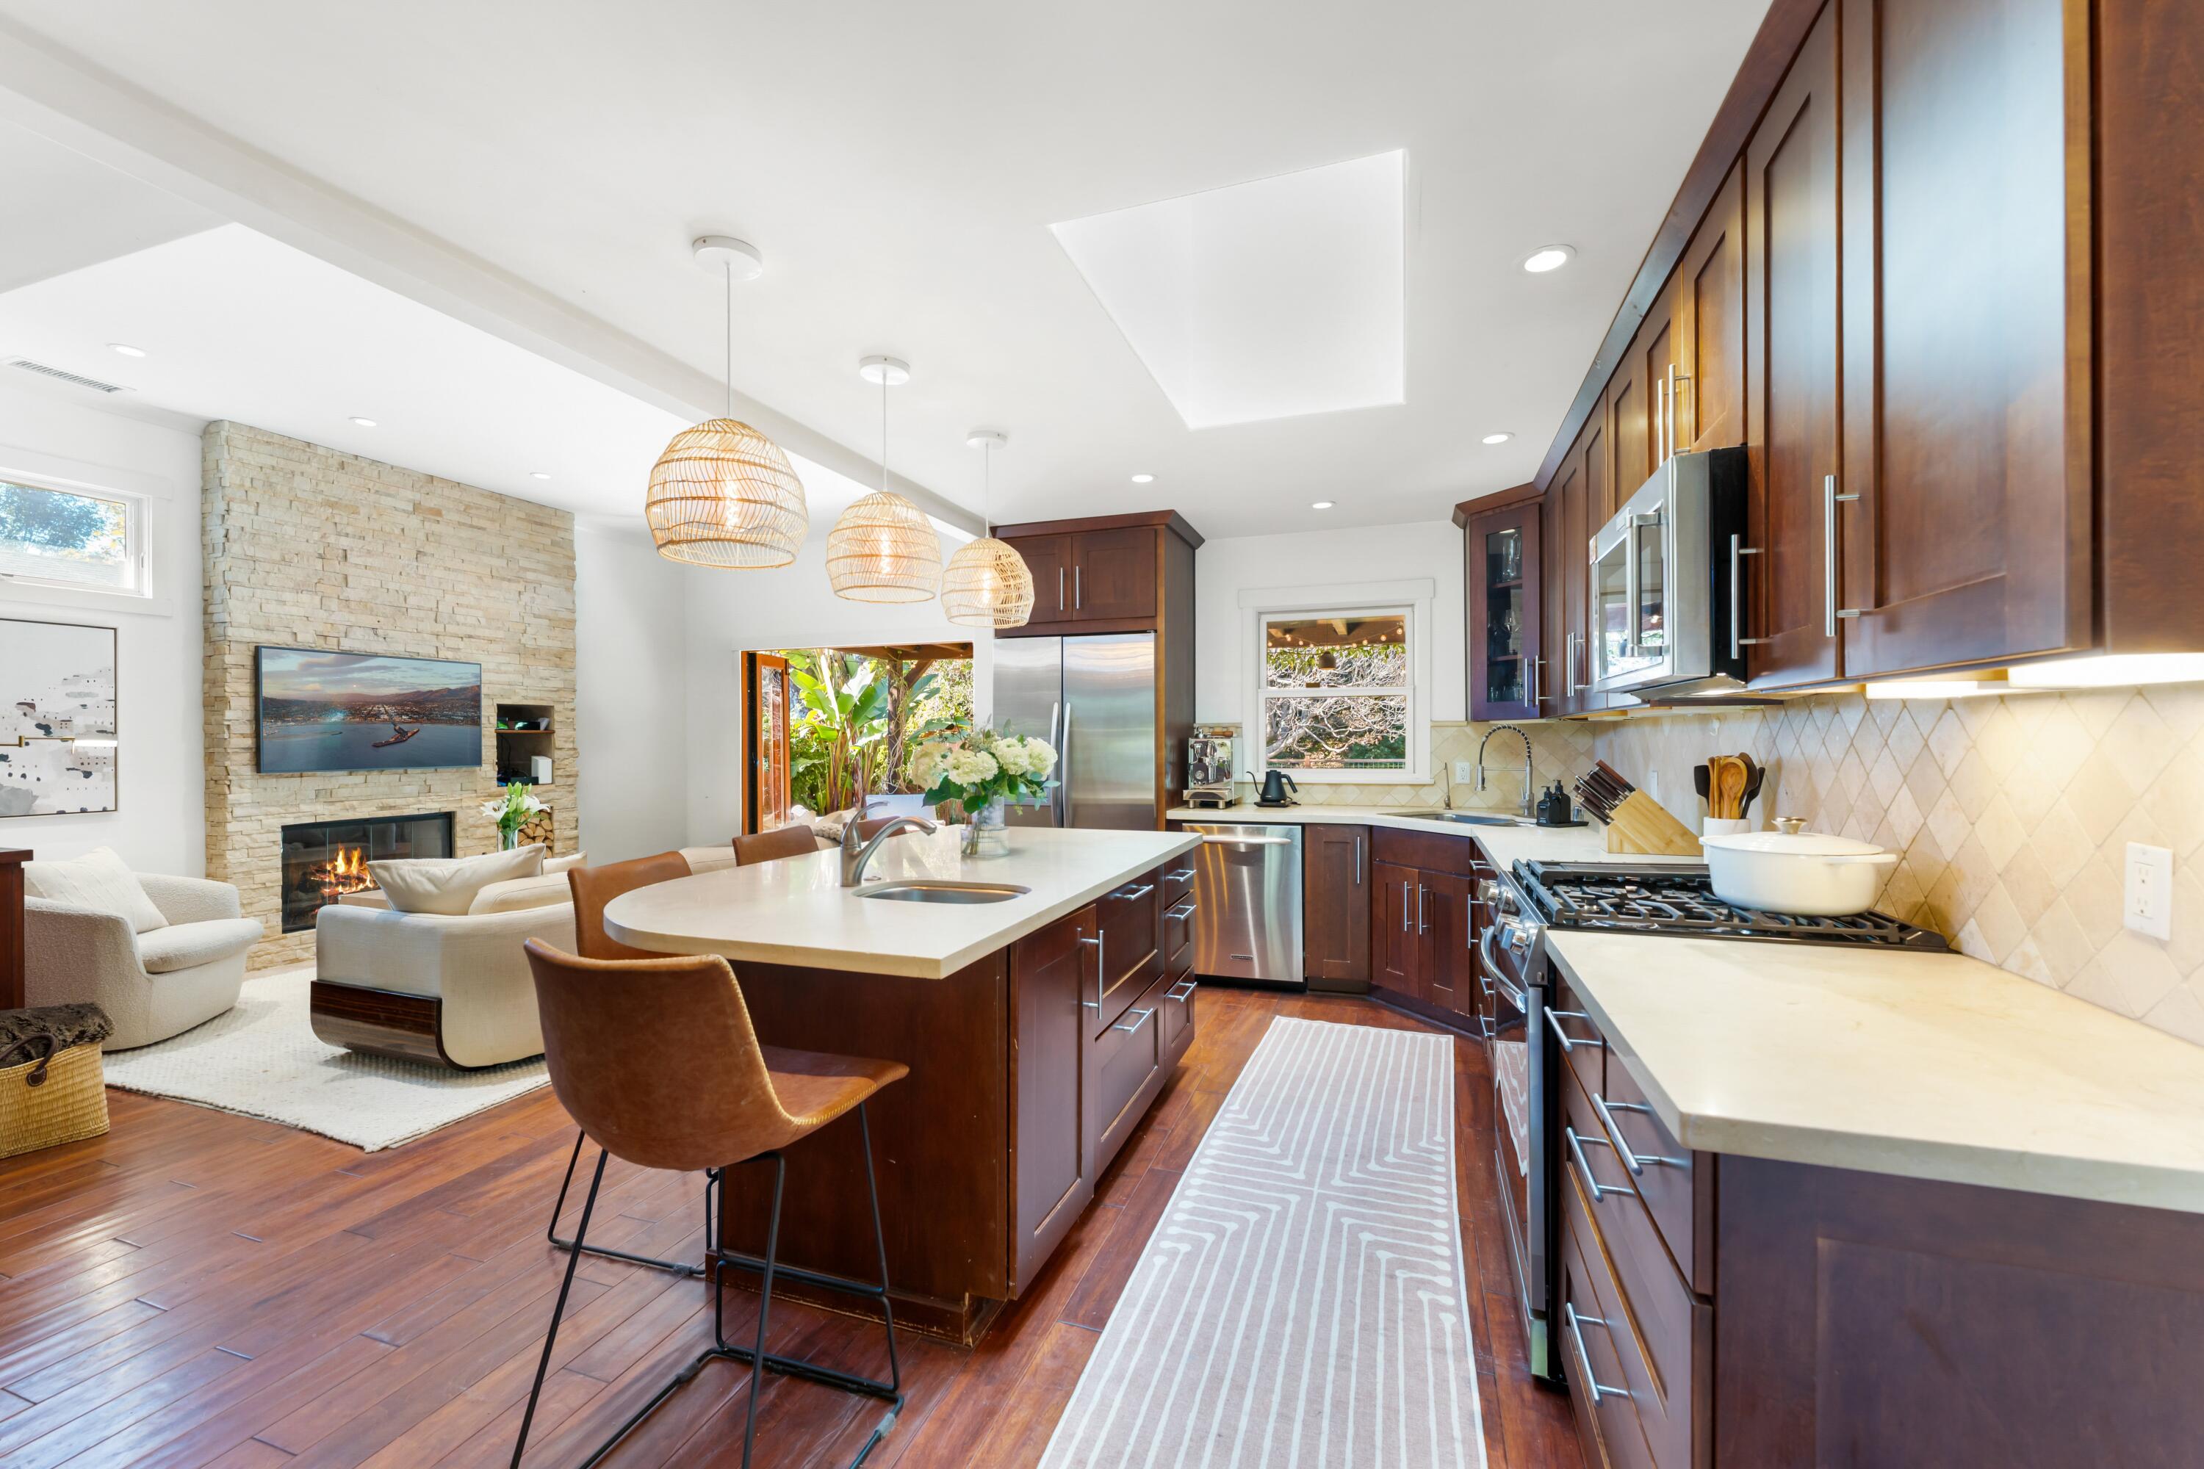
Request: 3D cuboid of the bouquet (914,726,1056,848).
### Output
[{"bbox_3d":[-0.383,0.185,2.800,0.460,0.420,0.430,0,0,0],"label":"bouquet"}]

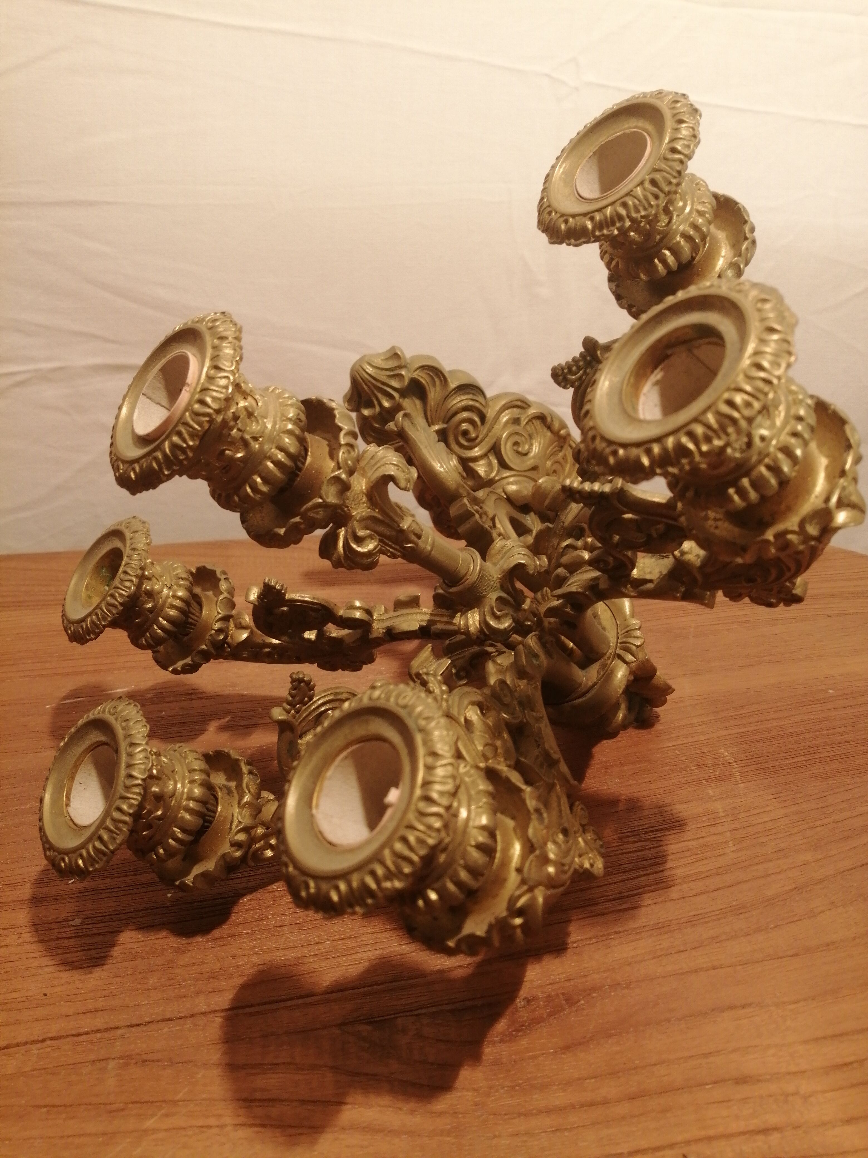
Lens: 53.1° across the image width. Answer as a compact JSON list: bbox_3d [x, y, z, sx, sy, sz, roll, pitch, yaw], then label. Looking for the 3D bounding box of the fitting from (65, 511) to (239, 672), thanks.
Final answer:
[{"bbox_3d":[-0.110,0.010,0.345,0.054,0.053,0.053,34,0,-41],"label":"fitting"}]

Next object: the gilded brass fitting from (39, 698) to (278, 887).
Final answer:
[{"bbox_3d":[-0.085,0.070,0.273,0.057,0.053,0.053,32,0,-43],"label":"gilded brass fitting"}]

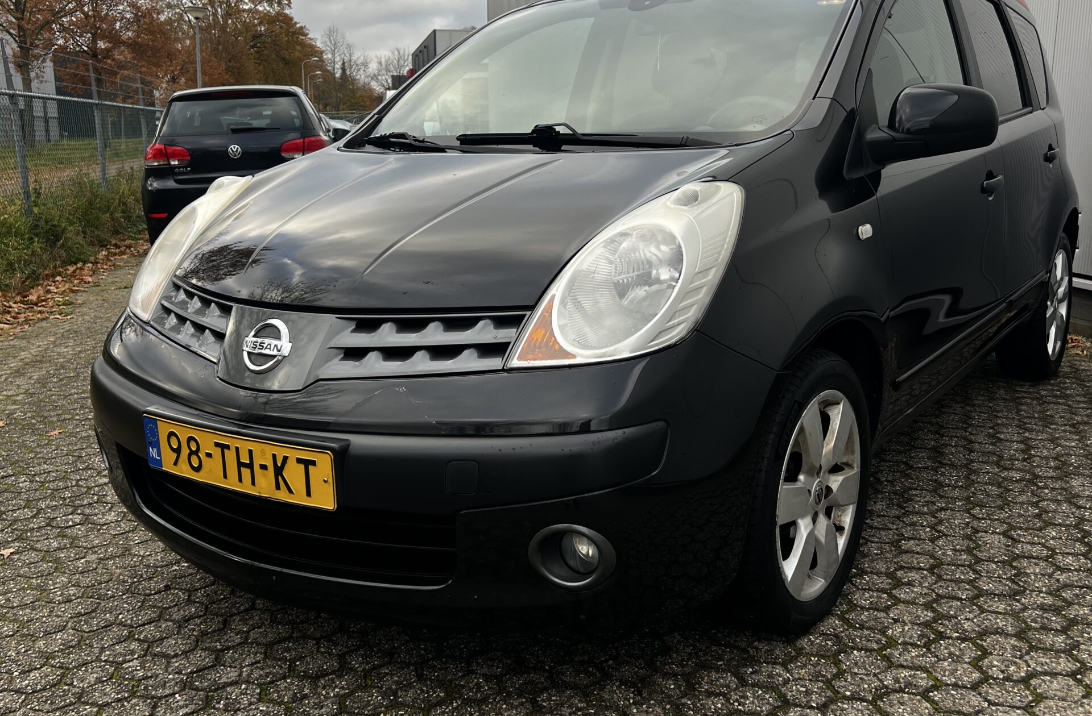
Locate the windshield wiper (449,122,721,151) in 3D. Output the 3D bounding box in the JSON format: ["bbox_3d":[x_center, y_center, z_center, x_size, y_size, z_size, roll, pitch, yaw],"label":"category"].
[{"bbox_3d":[0.070,-0.501,2.503,0.690,0.065,0.080,7,15,34],"label":"windshield wiper"}]

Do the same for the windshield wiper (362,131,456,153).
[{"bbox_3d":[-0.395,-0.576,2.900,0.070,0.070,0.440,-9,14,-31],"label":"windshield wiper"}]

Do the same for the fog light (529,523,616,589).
[{"bbox_3d":[0.049,0.341,1.869,0.135,0.100,0.080,2,12,14],"label":"fog light"}]

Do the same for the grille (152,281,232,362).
[{"bbox_3d":[-0.734,-0.087,2.280,0.090,0.125,0.360,-11,15,-37],"label":"grille"}]

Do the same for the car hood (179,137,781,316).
[{"bbox_3d":[-0.263,-0.316,2.384,1.370,0.310,0.910,7,15,34],"label":"car hood"}]

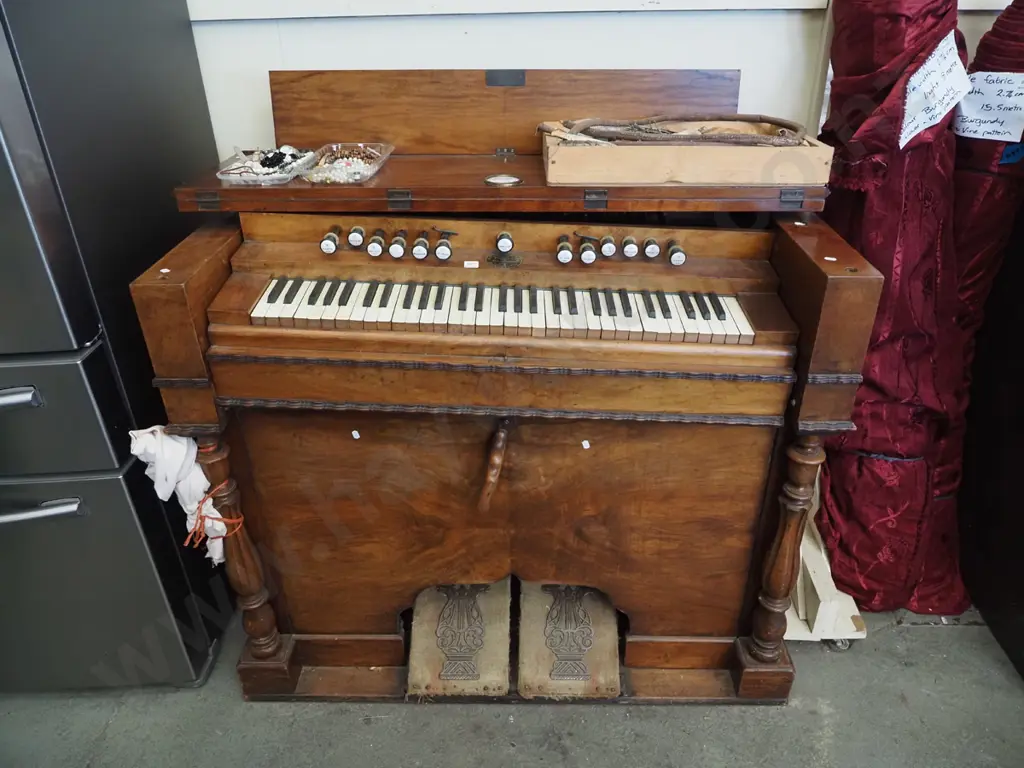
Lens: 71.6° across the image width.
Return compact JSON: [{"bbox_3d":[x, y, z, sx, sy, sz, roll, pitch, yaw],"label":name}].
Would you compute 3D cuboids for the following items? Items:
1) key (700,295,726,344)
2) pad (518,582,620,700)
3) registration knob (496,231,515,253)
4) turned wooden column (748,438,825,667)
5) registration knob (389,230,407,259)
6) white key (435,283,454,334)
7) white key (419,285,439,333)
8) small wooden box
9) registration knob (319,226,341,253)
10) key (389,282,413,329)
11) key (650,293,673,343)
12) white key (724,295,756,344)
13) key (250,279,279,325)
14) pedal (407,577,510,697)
[{"bbox_3d":[0.352,-0.117,1.258,0.023,0.020,0.132,2,37,-1],"label":"key"},{"bbox_3d":[0.122,0.556,1.593,0.218,0.030,0.265,-1,62,0],"label":"pad"},{"bbox_3d":[-0.012,-0.262,1.310,0.031,0.031,0.035,2,36,-1],"label":"registration knob"},{"bbox_3d":[0.526,0.314,1.363,0.068,0.568,0.068,0,29,2],"label":"turned wooden column"},{"bbox_3d":[-0.196,-0.250,1.247,0.029,0.029,0.072,2,37,-1],"label":"registration knob"},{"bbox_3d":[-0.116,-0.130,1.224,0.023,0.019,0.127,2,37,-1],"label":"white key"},{"bbox_3d":[-0.142,-0.132,1.246,0.022,0.020,0.132,2,36,-1],"label":"white key"},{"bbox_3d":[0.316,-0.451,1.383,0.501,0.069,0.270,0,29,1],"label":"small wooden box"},{"bbox_3d":[-0.325,-0.264,1.289,0.031,0.031,0.074,2,36,-1],"label":"registration knob"},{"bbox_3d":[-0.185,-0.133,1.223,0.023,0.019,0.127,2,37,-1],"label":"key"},{"bbox_3d":[0.257,-0.118,1.250,0.022,0.020,0.132,2,36,-1],"label":"key"},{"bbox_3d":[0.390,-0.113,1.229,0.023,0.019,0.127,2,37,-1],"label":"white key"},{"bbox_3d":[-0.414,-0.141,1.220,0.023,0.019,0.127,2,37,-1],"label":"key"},{"bbox_3d":[-0.113,0.564,1.621,0.215,0.030,0.280,0,52,2],"label":"pedal"}]

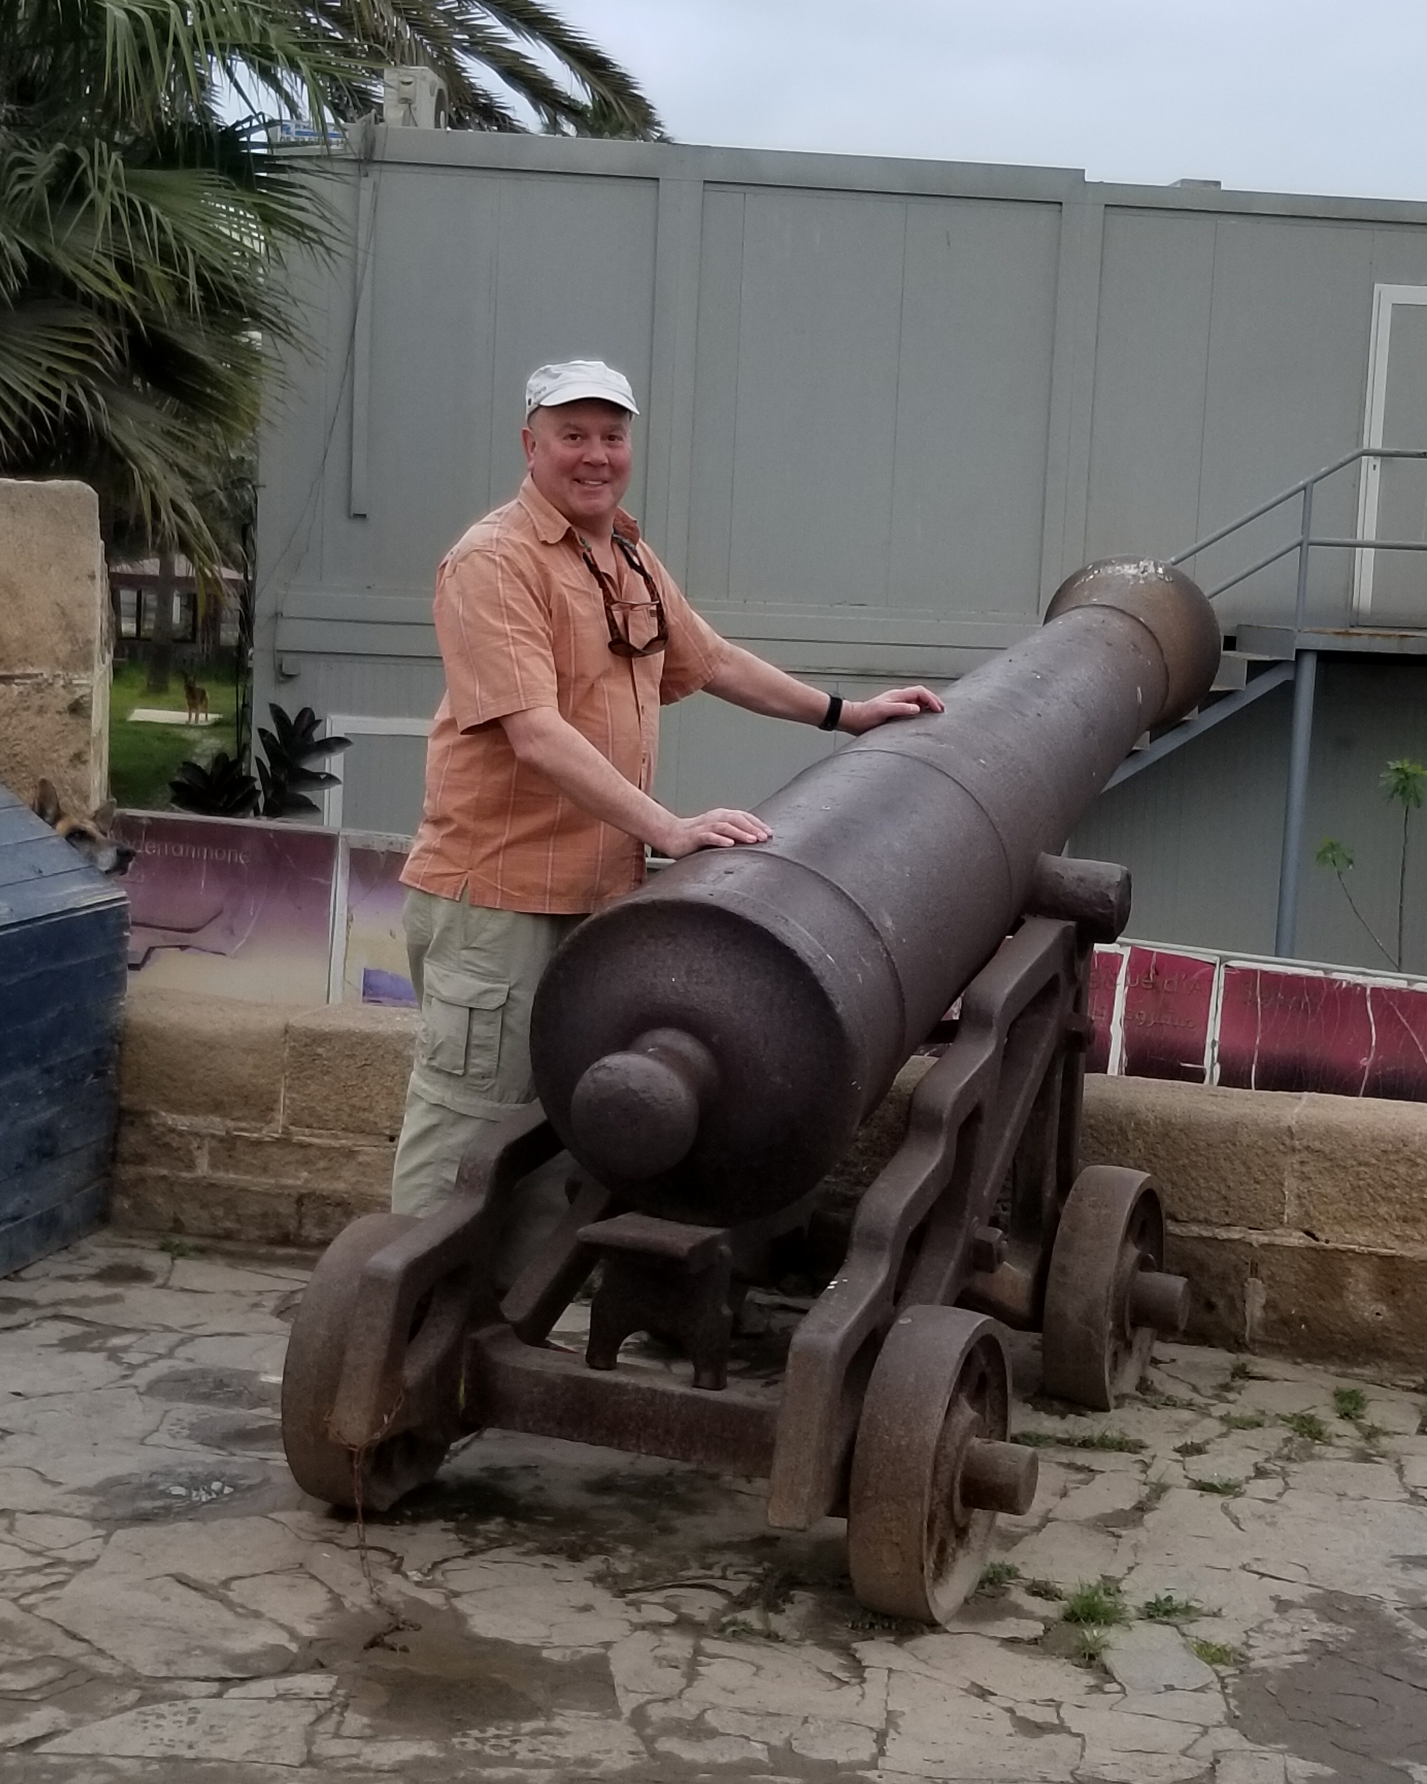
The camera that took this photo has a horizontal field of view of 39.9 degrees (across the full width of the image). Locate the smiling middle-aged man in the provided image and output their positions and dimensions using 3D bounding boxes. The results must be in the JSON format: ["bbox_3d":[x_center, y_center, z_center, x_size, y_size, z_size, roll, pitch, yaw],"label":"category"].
[{"bbox_3d":[-0.030,-0.025,3.430,0.750,1.760,0.780,6,4,38],"label":"smiling middle-aged man"}]

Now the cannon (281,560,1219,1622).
[{"bbox_3d":[0.385,0.080,3.570,1.100,1.600,2.550,5,4,26],"label":"cannon"}]

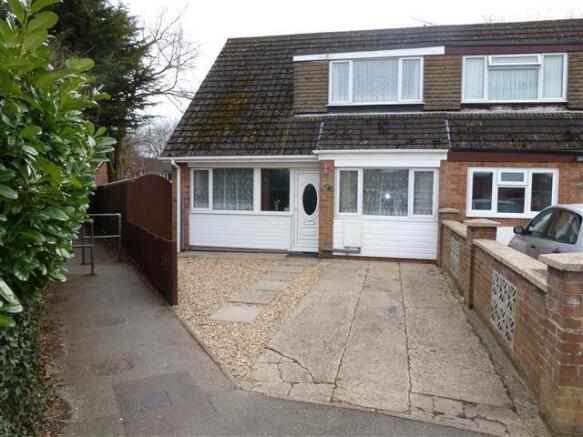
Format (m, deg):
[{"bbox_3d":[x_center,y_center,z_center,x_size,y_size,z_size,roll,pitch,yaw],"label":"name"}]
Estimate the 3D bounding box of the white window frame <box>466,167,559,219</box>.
[{"bbox_3d":[4.620,-0.537,8.512,1.789,1.052,0.100,1,3,10],"label":"white window frame"}]

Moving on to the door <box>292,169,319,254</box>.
[{"bbox_3d":[0.483,-0.190,9.944,0.860,2.026,0.100,1,3,10],"label":"door"}]

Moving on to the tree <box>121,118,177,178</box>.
[{"bbox_3d":[-11.700,-4.400,33.000,5.500,7.600,5.500,1,3,10],"label":"tree"}]

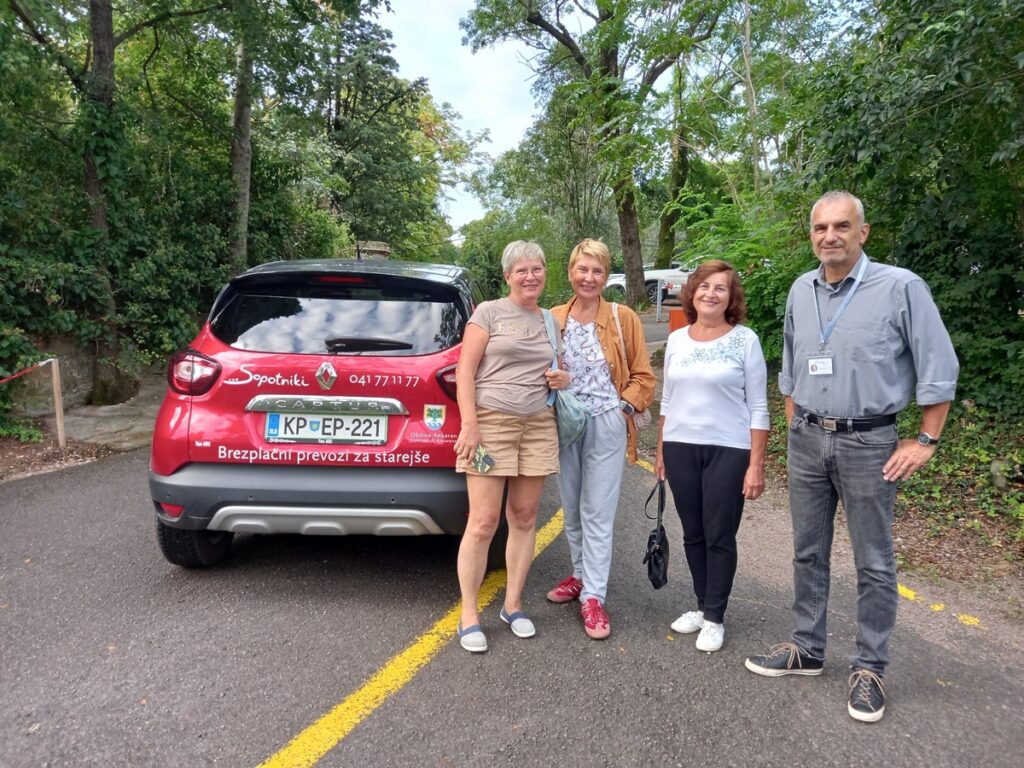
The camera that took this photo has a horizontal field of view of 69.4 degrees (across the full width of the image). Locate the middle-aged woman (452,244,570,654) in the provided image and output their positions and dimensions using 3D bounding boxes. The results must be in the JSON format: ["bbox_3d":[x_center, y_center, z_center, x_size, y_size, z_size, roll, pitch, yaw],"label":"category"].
[{"bbox_3d":[-0.010,0.252,2.980,0.480,1.630,0.330,0,9,-10],"label":"middle-aged woman"}]

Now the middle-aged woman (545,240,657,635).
[{"bbox_3d":[0.381,0.229,3.220,0.500,1.660,0.340,3,9,6],"label":"middle-aged woman"}]

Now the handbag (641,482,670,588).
[{"bbox_3d":[0.594,0.619,3.060,0.110,0.430,0.240,2,9,3],"label":"handbag"}]

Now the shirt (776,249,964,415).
[{"bbox_3d":[1.266,-0.170,2.640,0.610,0.590,0.360,9,11,38],"label":"shirt"}]

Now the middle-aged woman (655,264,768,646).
[{"bbox_3d":[0.839,0.289,3.080,0.480,1.610,0.300,4,9,13],"label":"middle-aged woman"}]

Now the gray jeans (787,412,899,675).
[{"bbox_3d":[1.225,0.580,2.740,0.420,0.990,0.310,9,11,38],"label":"gray jeans"}]

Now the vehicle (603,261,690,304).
[{"bbox_3d":[6.179,-3.583,25.600,4.500,1.660,1.830,1,9,-7],"label":"vehicle"}]

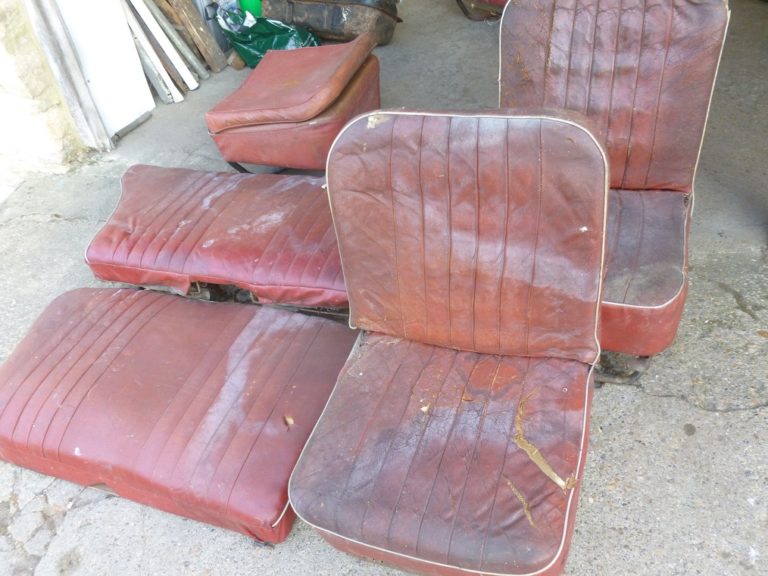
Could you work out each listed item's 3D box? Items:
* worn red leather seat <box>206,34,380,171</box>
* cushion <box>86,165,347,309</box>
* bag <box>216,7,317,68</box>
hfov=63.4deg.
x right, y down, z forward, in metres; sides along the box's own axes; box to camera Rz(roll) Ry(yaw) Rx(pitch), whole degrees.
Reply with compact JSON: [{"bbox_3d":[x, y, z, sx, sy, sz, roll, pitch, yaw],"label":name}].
[{"bbox_3d":[-0.326,-0.734,2.475,0.520,0.310,0.570,7,43,19],"label":"worn red leather seat"},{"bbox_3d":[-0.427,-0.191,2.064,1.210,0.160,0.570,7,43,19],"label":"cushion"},{"bbox_3d":[-0.592,-1.383,3.408,0.520,0.240,0.340,7,43,19],"label":"bag"}]

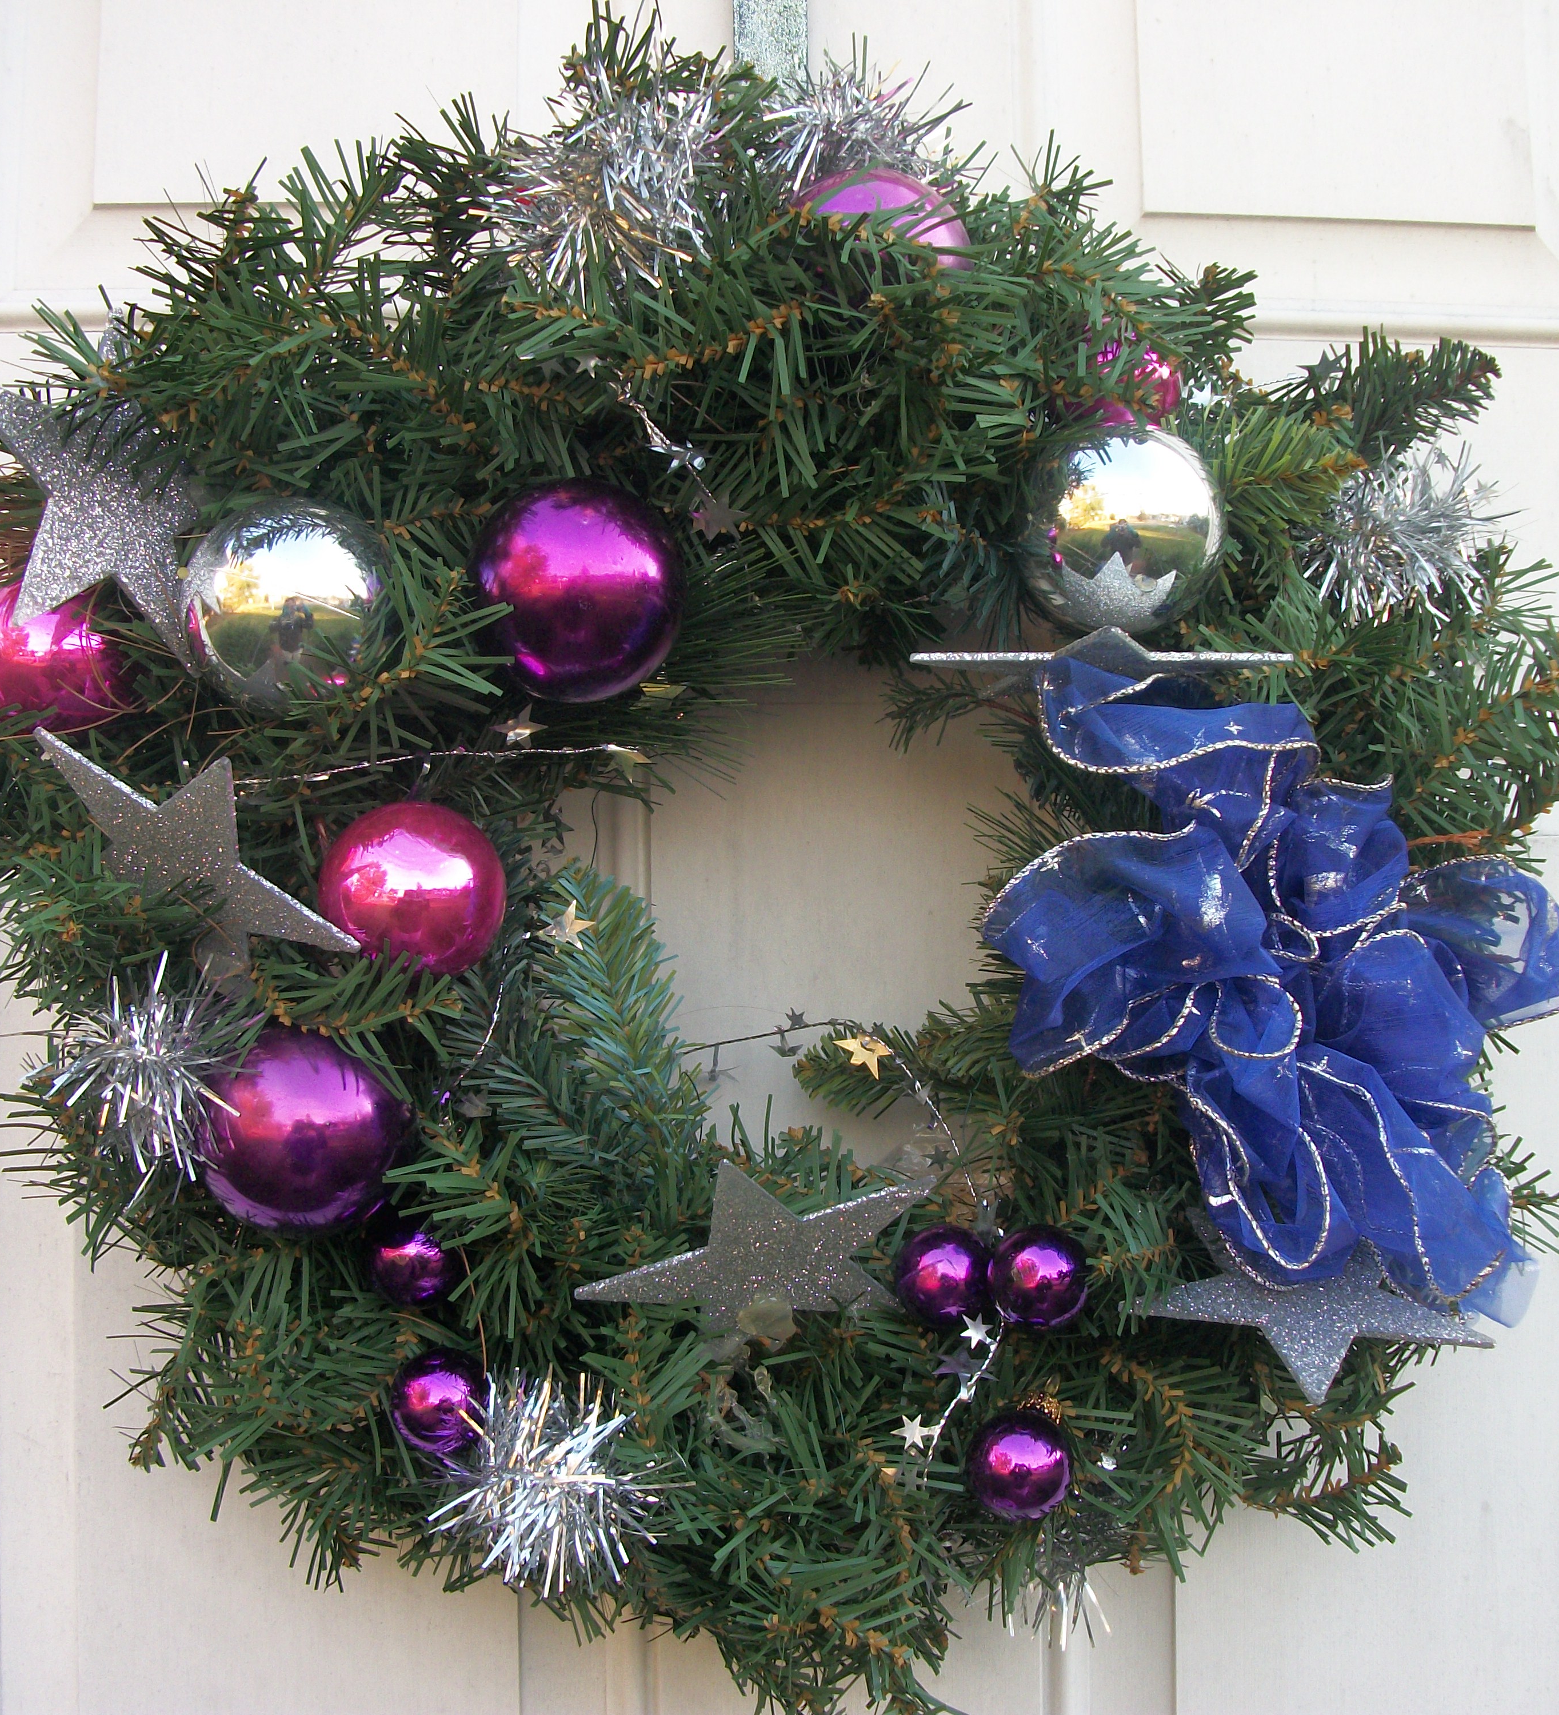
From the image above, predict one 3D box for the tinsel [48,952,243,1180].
[{"bbox_3d":[-0.205,0.067,0.682,0.064,0.073,0.060,0,-4,-4],"label":"tinsel"}]

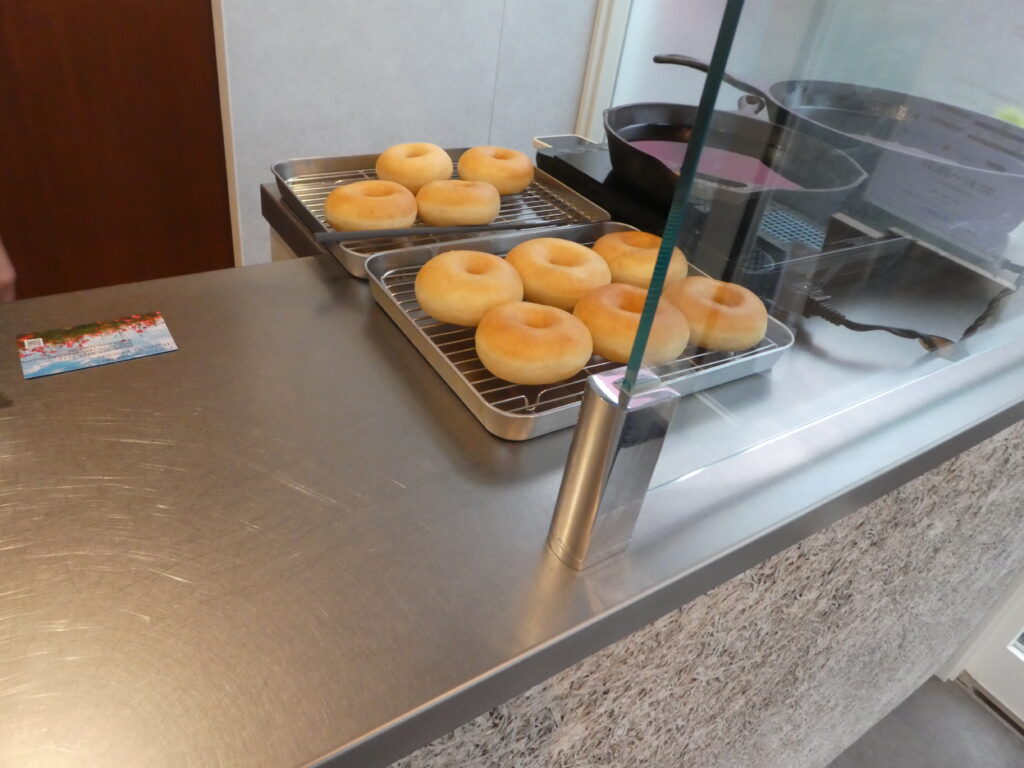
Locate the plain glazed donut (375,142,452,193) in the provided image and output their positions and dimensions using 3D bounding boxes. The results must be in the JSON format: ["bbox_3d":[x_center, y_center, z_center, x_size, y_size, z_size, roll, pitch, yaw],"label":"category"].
[{"bbox_3d":[-0.104,-0.231,0.760,0.083,0.038,0.083,6,35,-5],"label":"plain glazed donut"}]

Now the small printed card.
[{"bbox_3d":[-0.286,-0.029,0.491,0.091,0.002,0.055,-15,42,-31],"label":"small printed card"}]

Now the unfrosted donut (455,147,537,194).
[{"bbox_3d":[-0.017,-0.238,0.791,0.085,0.037,0.085,6,35,-5],"label":"unfrosted donut"}]

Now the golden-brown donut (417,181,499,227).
[{"bbox_3d":[-0.052,-0.176,0.698,0.084,0.033,0.084,6,35,-5],"label":"golden-brown donut"}]

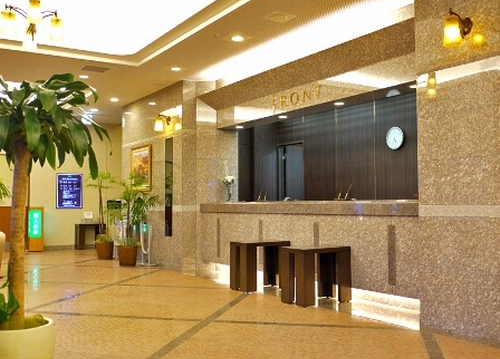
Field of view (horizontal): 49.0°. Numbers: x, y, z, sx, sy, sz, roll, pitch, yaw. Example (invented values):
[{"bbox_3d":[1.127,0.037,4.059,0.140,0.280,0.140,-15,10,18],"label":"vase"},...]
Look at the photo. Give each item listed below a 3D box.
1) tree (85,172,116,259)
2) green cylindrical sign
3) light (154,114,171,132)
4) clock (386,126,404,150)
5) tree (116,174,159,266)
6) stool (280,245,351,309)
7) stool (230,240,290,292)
[{"bbox_3d":[-2.696,0.657,10.030,0.555,1.572,0.555,1,-3,-33],"label":"tree"},{"bbox_3d":[-4.564,0.934,11.623,0.270,0.620,0.173,1,-3,-33],"label":"green cylindrical sign"},{"bbox_3d":[-1.355,-0.855,8.412,0.240,0.273,0.148,1,-3,-33],"label":"light"},{"bbox_3d":[1.902,-0.542,7.193,0.051,0.305,0.305,1,-3,-33],"label":"clock"},{"bbox_3d":[-1.872,0.653,8.972,0.632,1.487,0.632,1,-3,-33],"label":"tree"},{"bbox_3d":[0.671,0.971,5.621,0.589,0.555,0.372,1,-3,-33],"label":"stool"},{"bbox_3d":[0.119,1.009,6.496,0.589,0.555,0.352,1,-3,-33],"label":"stool"}]

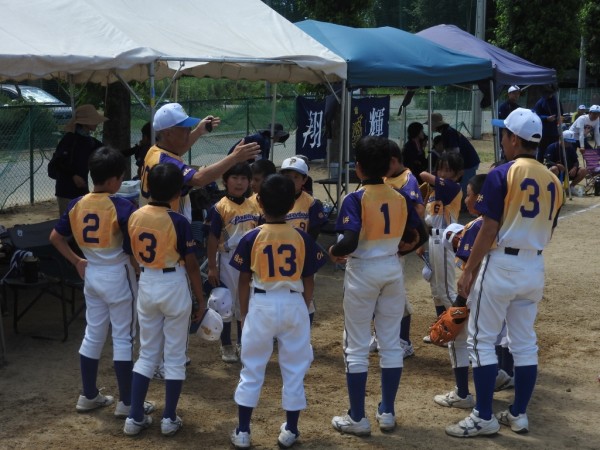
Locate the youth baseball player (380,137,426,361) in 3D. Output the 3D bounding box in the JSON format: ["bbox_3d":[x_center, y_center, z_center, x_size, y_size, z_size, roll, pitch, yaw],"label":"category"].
[{"bbox_3d":[0.651,0.161,6.940,0.300,1.448,0.400,-7,11,-38],"label":"youth baseball player"}]

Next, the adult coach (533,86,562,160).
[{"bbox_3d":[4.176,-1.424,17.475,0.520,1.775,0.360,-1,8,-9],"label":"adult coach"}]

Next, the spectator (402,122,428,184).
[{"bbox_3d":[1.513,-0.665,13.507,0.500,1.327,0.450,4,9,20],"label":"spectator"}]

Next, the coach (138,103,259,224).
[{"bbox_3d":[-0.643,0.091,6.522,0.640,1.708,0.500,-5,10,-30],"label":"coach"}]

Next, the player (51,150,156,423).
[{"bbox_3d":[-1.093,0.313,5.757,0.500,1.494,0.340,6,10,33],"label":"player"}]

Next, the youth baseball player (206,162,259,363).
[{"bbox_3d":[-0.418,0.243,6.962,0.450,1.325,0.320,-1,8,-10],"label":"youth baseball player"}]

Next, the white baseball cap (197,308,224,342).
[{"bbox_3d":[-0.492,0.550,5.555,0.135,0.170,0.250,26,32,6],"label":"white baseball cap"}]

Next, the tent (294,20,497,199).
[{"bbox_3d":[0.897,-2.190,18.372,3.000,2.750,6.000,5,10,30],"label":"tent"}]

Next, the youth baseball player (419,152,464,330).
[{"bbox_3d":[1.014,0.168,7.449,0.340,1.368,0.380,-3,9,-22],"label":"youth baseball player"}]

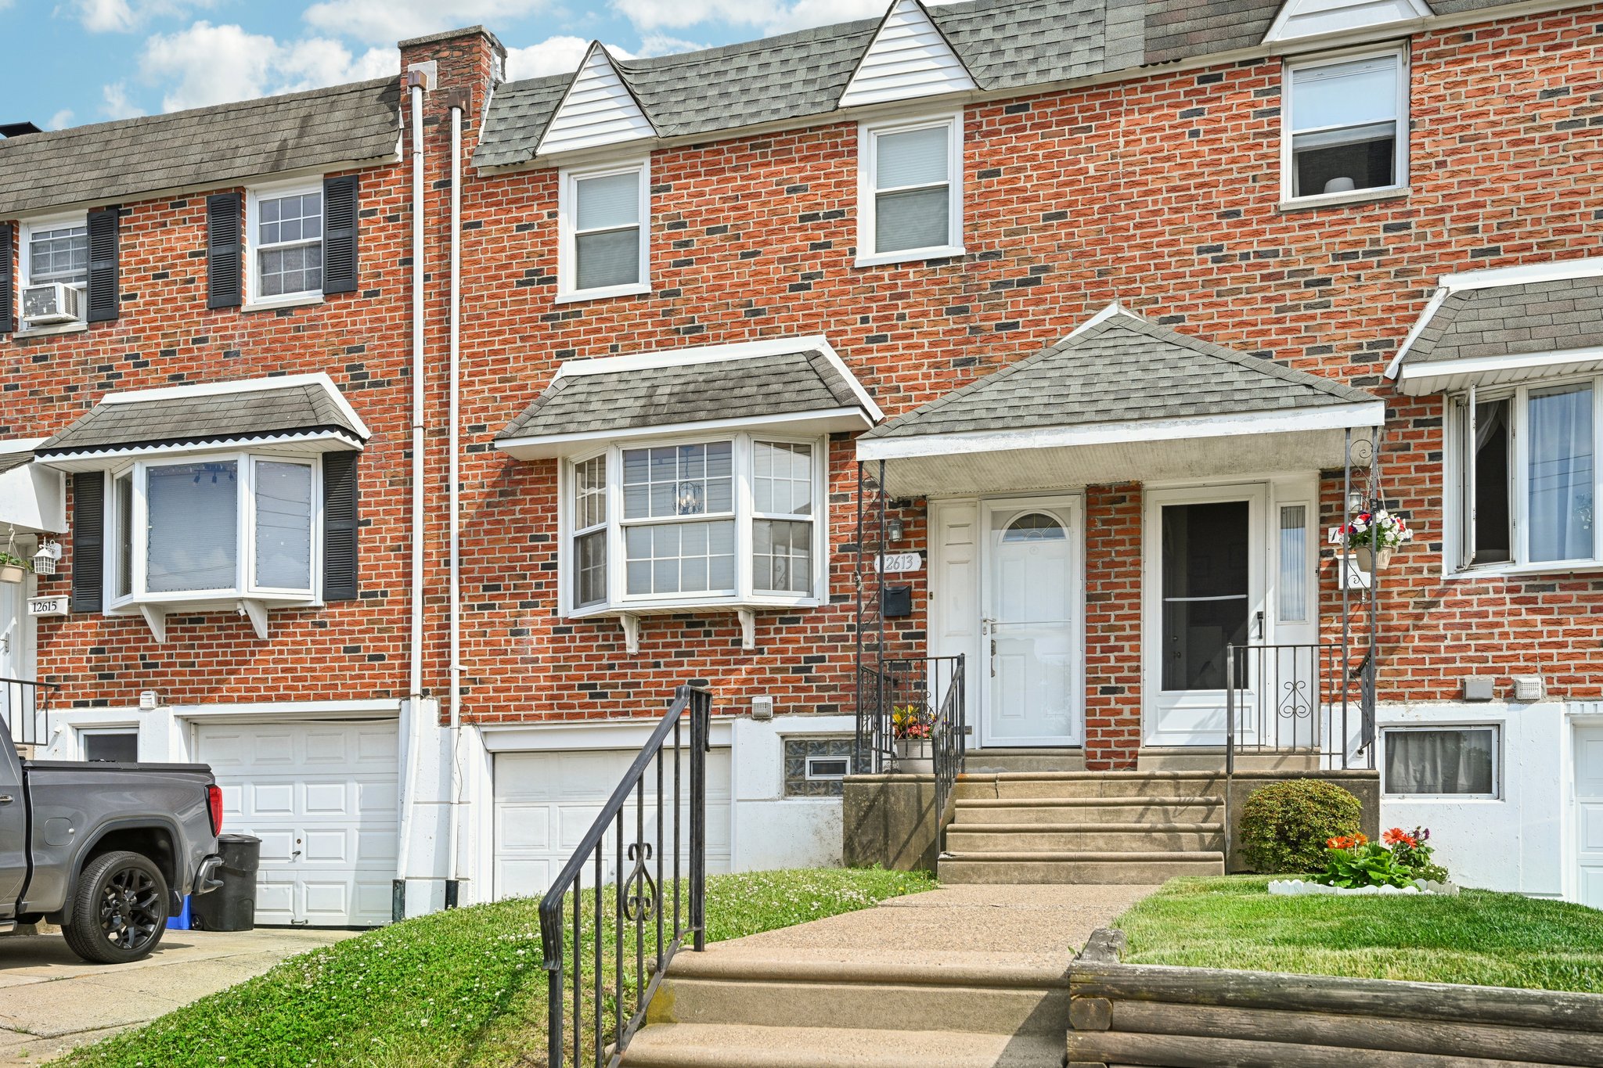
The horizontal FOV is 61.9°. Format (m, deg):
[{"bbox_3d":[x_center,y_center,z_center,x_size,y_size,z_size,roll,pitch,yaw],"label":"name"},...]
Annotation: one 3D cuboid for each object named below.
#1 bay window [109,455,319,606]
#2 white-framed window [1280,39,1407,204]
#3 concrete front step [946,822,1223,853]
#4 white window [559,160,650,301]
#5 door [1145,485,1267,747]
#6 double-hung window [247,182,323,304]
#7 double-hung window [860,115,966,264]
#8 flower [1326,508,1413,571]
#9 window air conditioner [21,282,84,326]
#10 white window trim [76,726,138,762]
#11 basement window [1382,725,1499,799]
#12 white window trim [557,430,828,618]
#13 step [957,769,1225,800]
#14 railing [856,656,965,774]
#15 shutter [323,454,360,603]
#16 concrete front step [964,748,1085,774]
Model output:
[{"bbox_3d":[-5.796,-0.012,12.850,2.420,1.420,0.360,-1,-4,15],"label":"bay window"},{"bbox_3d":[4.205,-3.151,10.355,0.928,1.153,0.100,-2,-3,17],"label":"white-framed window"},{"bbox_3d":[1.899,2.028,8.920,1.780,0.190,0.310,-1,-4,15],"label":"concrete front step"},{"bbox_3d":[-1.804,-2.759,12.162,0.942,1.232,0.100,-2,-3,17],"label":"white window"},{"bbox_3d":[3.154,0.640,10.415,0.914,2.030,0.090,-1,-4,16],"label":"door"},{"bbox_3d":[-4.937,-2.766,12.766,0.915,1.150,0.130,-1,-4,16],"label":"double-hung window"},{"bbox_3d":[0.900,-2.847,11.038,0.900,1.190,0.120,-1,-4,16],"label":"double-hung window"},{"bbox_3d":[3.943,0.043,9.200,0.520,0.420,0.450,-1,-4,15],"label":"flower"},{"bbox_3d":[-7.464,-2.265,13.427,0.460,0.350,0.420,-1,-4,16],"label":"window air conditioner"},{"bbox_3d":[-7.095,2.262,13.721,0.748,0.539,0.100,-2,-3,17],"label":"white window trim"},{"bbox_3d":[4.806,1.727,10.077,0.824,0.565,0.100,-2,-3,17],"label":"basement window"},{"bbox_3d":[-0.946,-0.070,11.398,2.300,1.420,0.420,-1,-4,16],"label":"white window trim"},{"bbox_3d":[2.074,1.828,9.665,1.874,0.200,0.310,-2,-3,17],"label":"step"},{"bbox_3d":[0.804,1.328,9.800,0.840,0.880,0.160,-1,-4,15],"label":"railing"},{"bbox_3d":[-4.436,-0.077,12.828,0.387,1.422,0.045,-2,-3,17],"label":"shutter"},{"bbox_3d":[1.712,1.854,10.834,1.227,0.205,0.300,-3,-10,16],"label":"concrete front step"}]

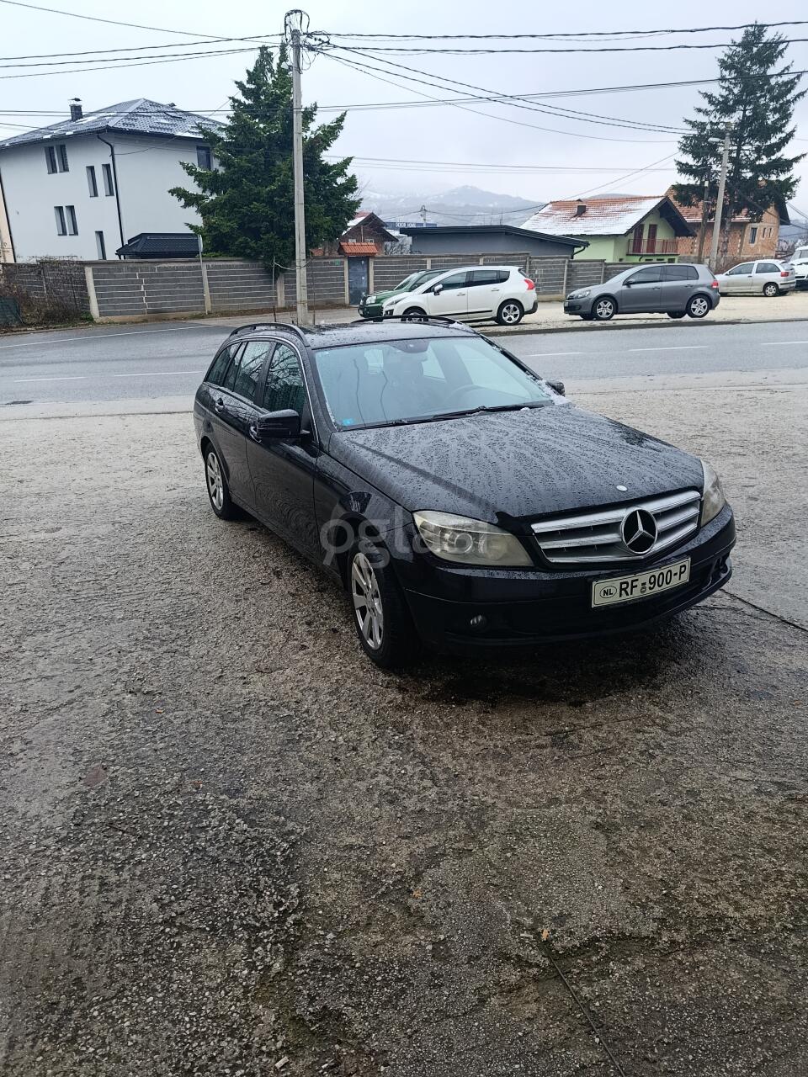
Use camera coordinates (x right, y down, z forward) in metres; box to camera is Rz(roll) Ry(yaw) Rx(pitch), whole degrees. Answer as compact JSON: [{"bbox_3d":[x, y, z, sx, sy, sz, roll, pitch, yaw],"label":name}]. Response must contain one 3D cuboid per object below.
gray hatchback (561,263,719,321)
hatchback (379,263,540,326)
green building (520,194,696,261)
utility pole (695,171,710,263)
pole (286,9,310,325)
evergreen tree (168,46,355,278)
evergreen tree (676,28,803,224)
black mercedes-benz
[{"bbox_3d":[6.740,-7.030,20.370,4.200,1.480,1.790,-1,19,0],"label":"gray hatchback"},{"bbox_3d":[1.570,-6.860,20.300,4.365,1.640,1.840,-1,19,1],"label":"hatchback"},{"bbox_3d":[15.490,-23.444,57.207,9.500,6.600,11.000,-17,25,-39],"label":"green building"},{"bbox_3d":[16.730,-17.509,40.082,0.280,5.585,0.280,-1,19,0],"label":"utility pole"},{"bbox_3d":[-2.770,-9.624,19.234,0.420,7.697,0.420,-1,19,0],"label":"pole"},{"bbox_3d":[-5.479,-14.483,29.218,7.600,9.621,7.400,-1,19,0],"label":"evergreen tree"},{"bbox_3d":[19.610,-22.383,41.853,7.600,13.058,7.400,-1,19,0],"label":"evergreen tree"},{"bbox_3d":[-0.126,-0.670,4.694,1.820,1.460,4.590,-11,20,-26],"label":"black mercedes-benz"}]

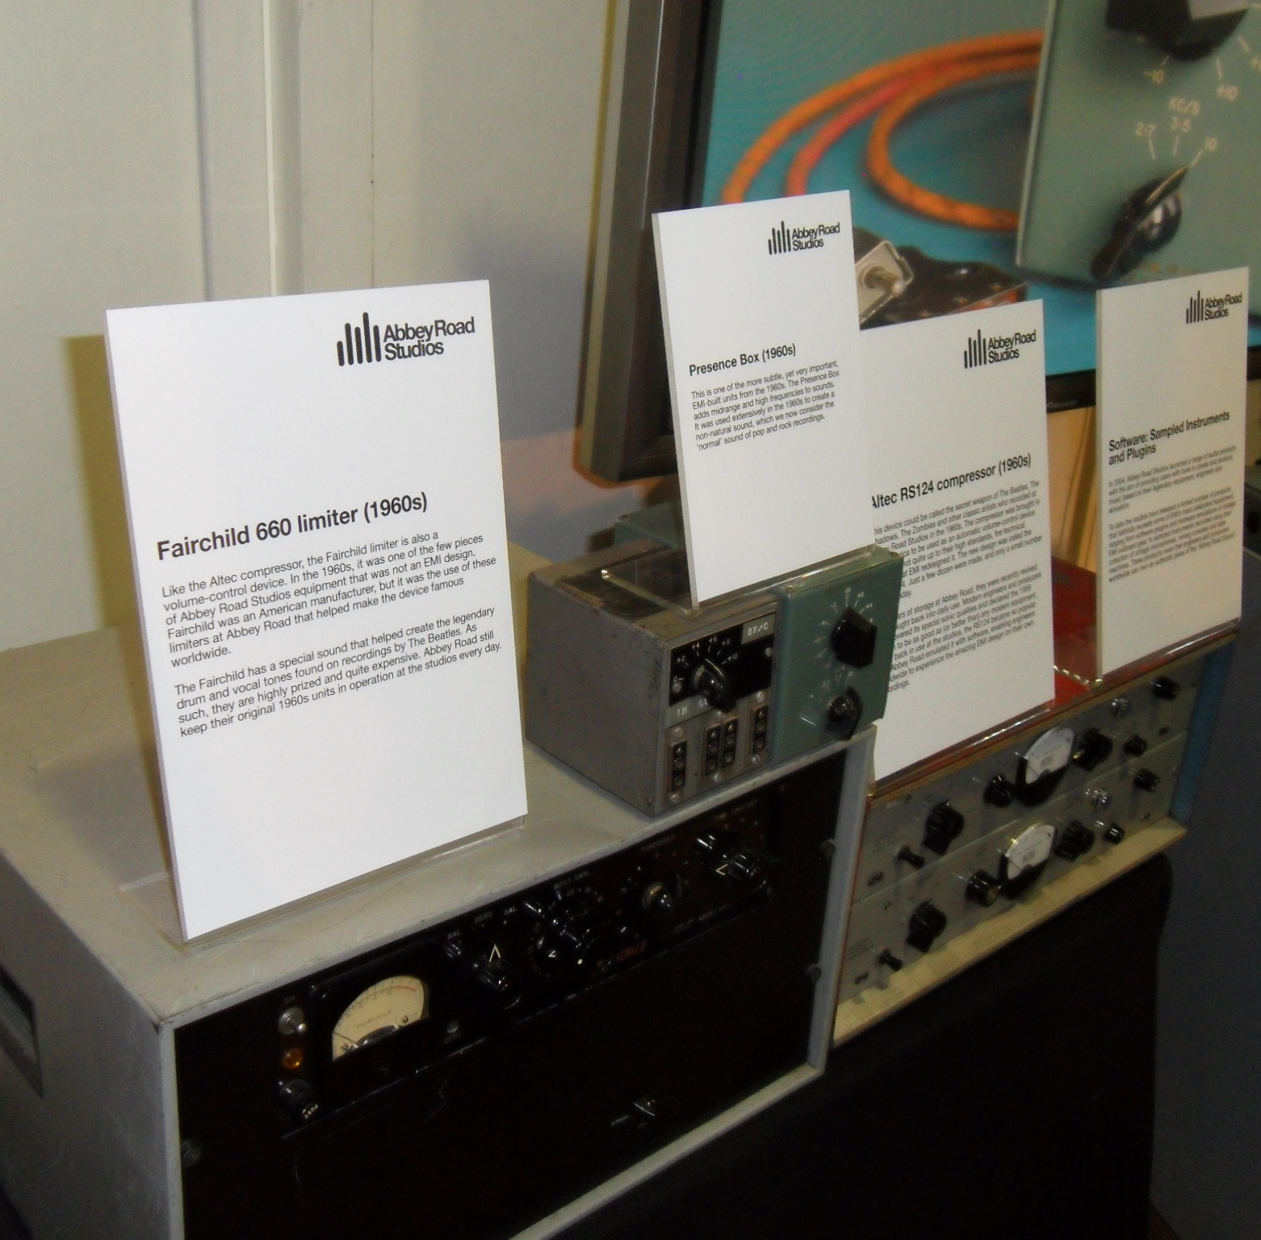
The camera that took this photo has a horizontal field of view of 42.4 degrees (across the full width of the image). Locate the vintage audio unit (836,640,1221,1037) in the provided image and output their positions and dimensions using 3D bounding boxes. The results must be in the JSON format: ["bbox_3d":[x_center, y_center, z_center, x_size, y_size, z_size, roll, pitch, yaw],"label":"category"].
[{"bbox_3d":[0.233,0.107,1.417,0.506,0.205,0.319,-17,32,-40],"label":"vintage audio unit"}]

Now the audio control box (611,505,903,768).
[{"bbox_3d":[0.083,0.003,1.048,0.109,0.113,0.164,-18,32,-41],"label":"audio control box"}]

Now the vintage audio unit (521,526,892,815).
[{"bbox_3d":[0.050,0.018,1.010,0.205,0.112,0.151,-18,32,-40],"label":"vintage audio unit"}]

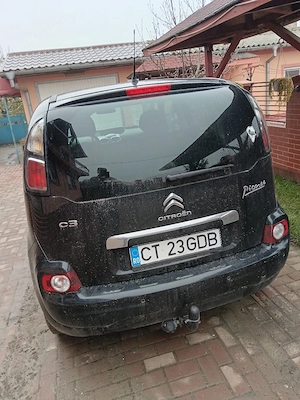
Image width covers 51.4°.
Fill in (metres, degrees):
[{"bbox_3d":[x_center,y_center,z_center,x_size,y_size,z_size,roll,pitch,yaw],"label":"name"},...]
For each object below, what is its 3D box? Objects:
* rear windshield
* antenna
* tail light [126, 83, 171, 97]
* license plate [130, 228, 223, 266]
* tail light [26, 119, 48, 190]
[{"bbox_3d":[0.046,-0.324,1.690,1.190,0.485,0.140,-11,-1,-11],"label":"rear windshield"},{"bbox_3d":[-0.086,-0.835,1.851,0.035,0.340,0.035,-11,48,-11],"label":"antenna"},{"bbox_3d":[-0.003,-0.589,1.678,0.245,0.033,0.035,-11,10,-11],"label":"tail light"},{"bbox_3d":[0.152,0.264,1.732,0.520,0.110,0.020,-11,15,-11],"label":"license plate"},{"bbox_3d":[-0.579,-0.226,1.589,0.130,0.375,0.150,-2,-4,-2],"label":"tail light"}]

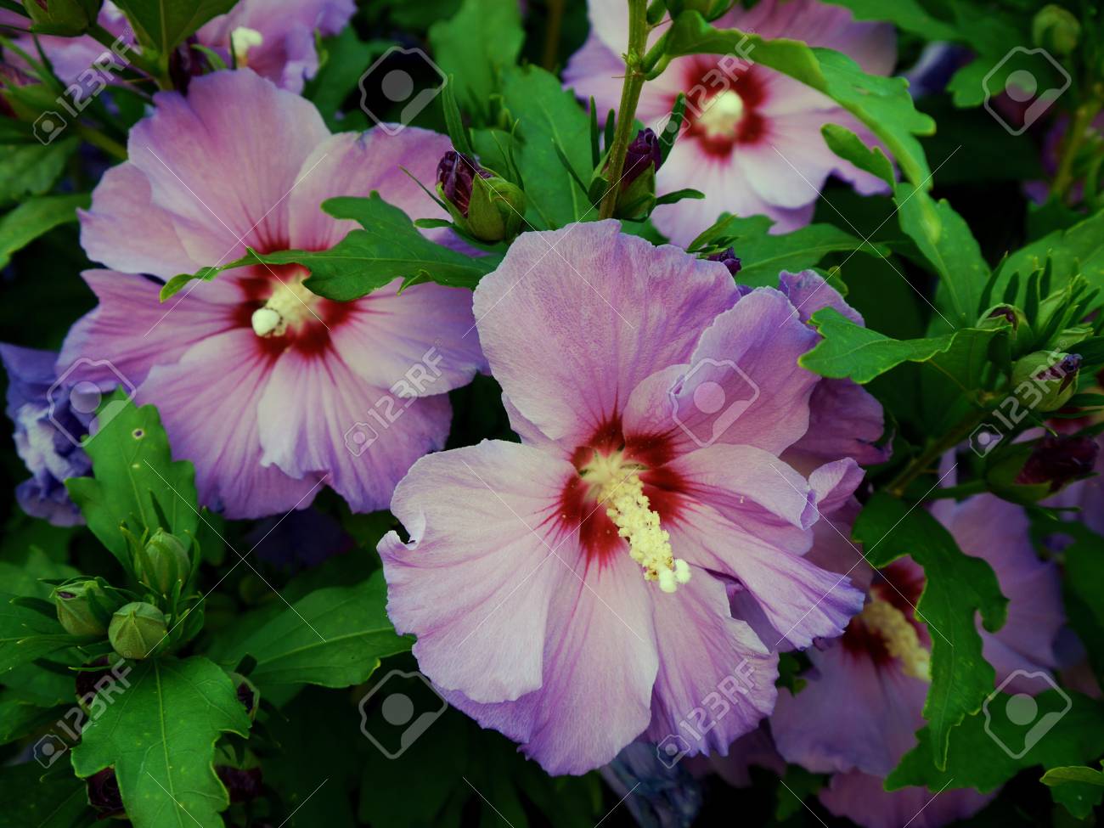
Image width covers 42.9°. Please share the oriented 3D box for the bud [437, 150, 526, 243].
[{"bbox_3d":[-0.016,-0.048,0.312,0.015,0.024,0.015,-36,24,0],"label":"bud"}]

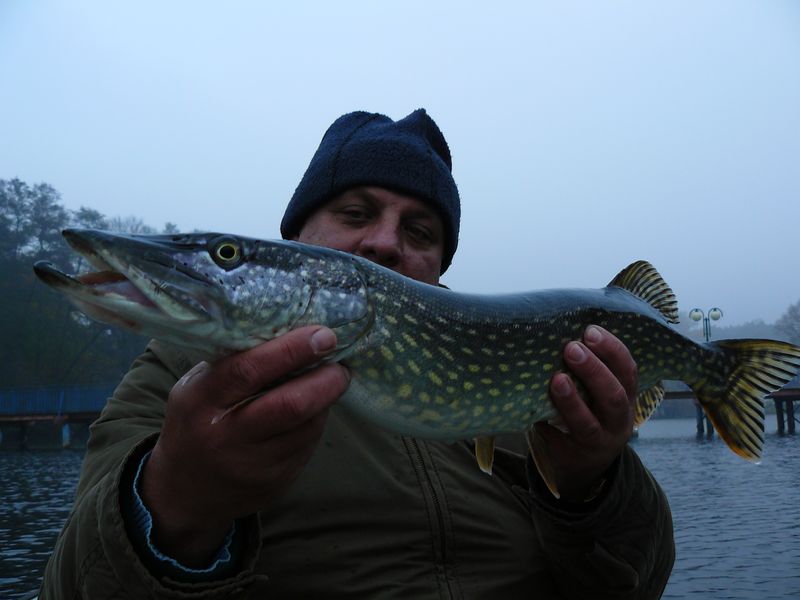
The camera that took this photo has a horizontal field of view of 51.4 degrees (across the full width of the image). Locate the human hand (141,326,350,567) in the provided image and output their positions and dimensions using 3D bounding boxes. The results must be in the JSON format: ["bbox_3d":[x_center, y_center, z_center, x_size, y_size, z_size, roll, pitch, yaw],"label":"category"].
[{"bbox_3d":[-0.102,0.097,0.550,0.105,0.170,0.105,32,9,13],"label":"human hand"}]

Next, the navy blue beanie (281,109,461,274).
[{"bbox_3d":[-0.029,-0.118,0.905,0.195,0.185,0.230,15,-12,-3],"label":"navy blue beanie"}]

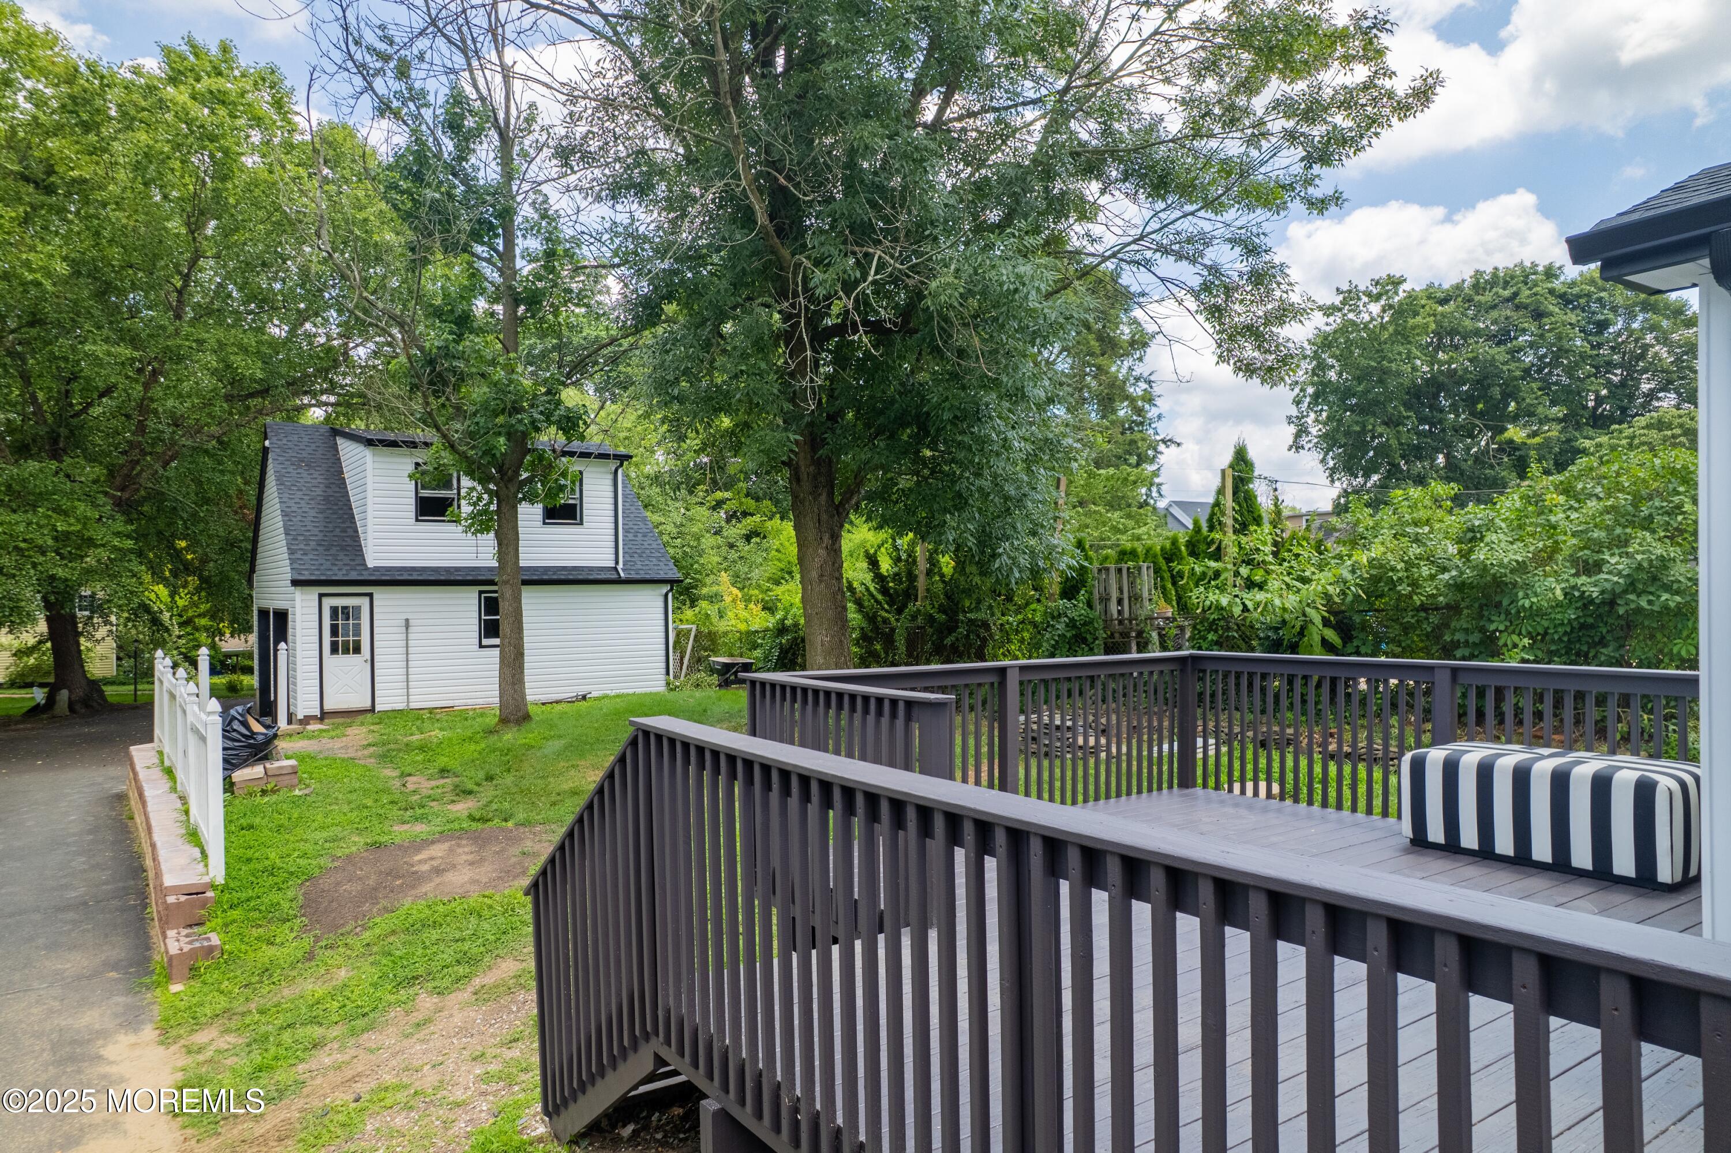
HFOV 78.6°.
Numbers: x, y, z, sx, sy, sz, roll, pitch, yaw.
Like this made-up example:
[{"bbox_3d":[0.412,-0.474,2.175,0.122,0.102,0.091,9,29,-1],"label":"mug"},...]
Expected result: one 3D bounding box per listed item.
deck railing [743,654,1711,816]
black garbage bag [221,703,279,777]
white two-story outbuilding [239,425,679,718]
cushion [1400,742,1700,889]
[{"bbox_3d":[1.699,0.943,5.049,3.420,0.930,3.150,0,-1,-34],"label":"deck railing"},{"bbox_3d":[-7.052,1.881,12.000,0.720,0.820,0.660,0,-1,-34],"label":"black garbage bag"},{"bbox_3d":[-9.565,-0.316,24.455,7.460,5.930,8.500,0,-1,-34],"label":"white two-story outbuilding"},{"bbox_3d":[3.359,1.146,5.176,0.590,0.485,1.169,0,-1,-34],"label":"cushion"}]

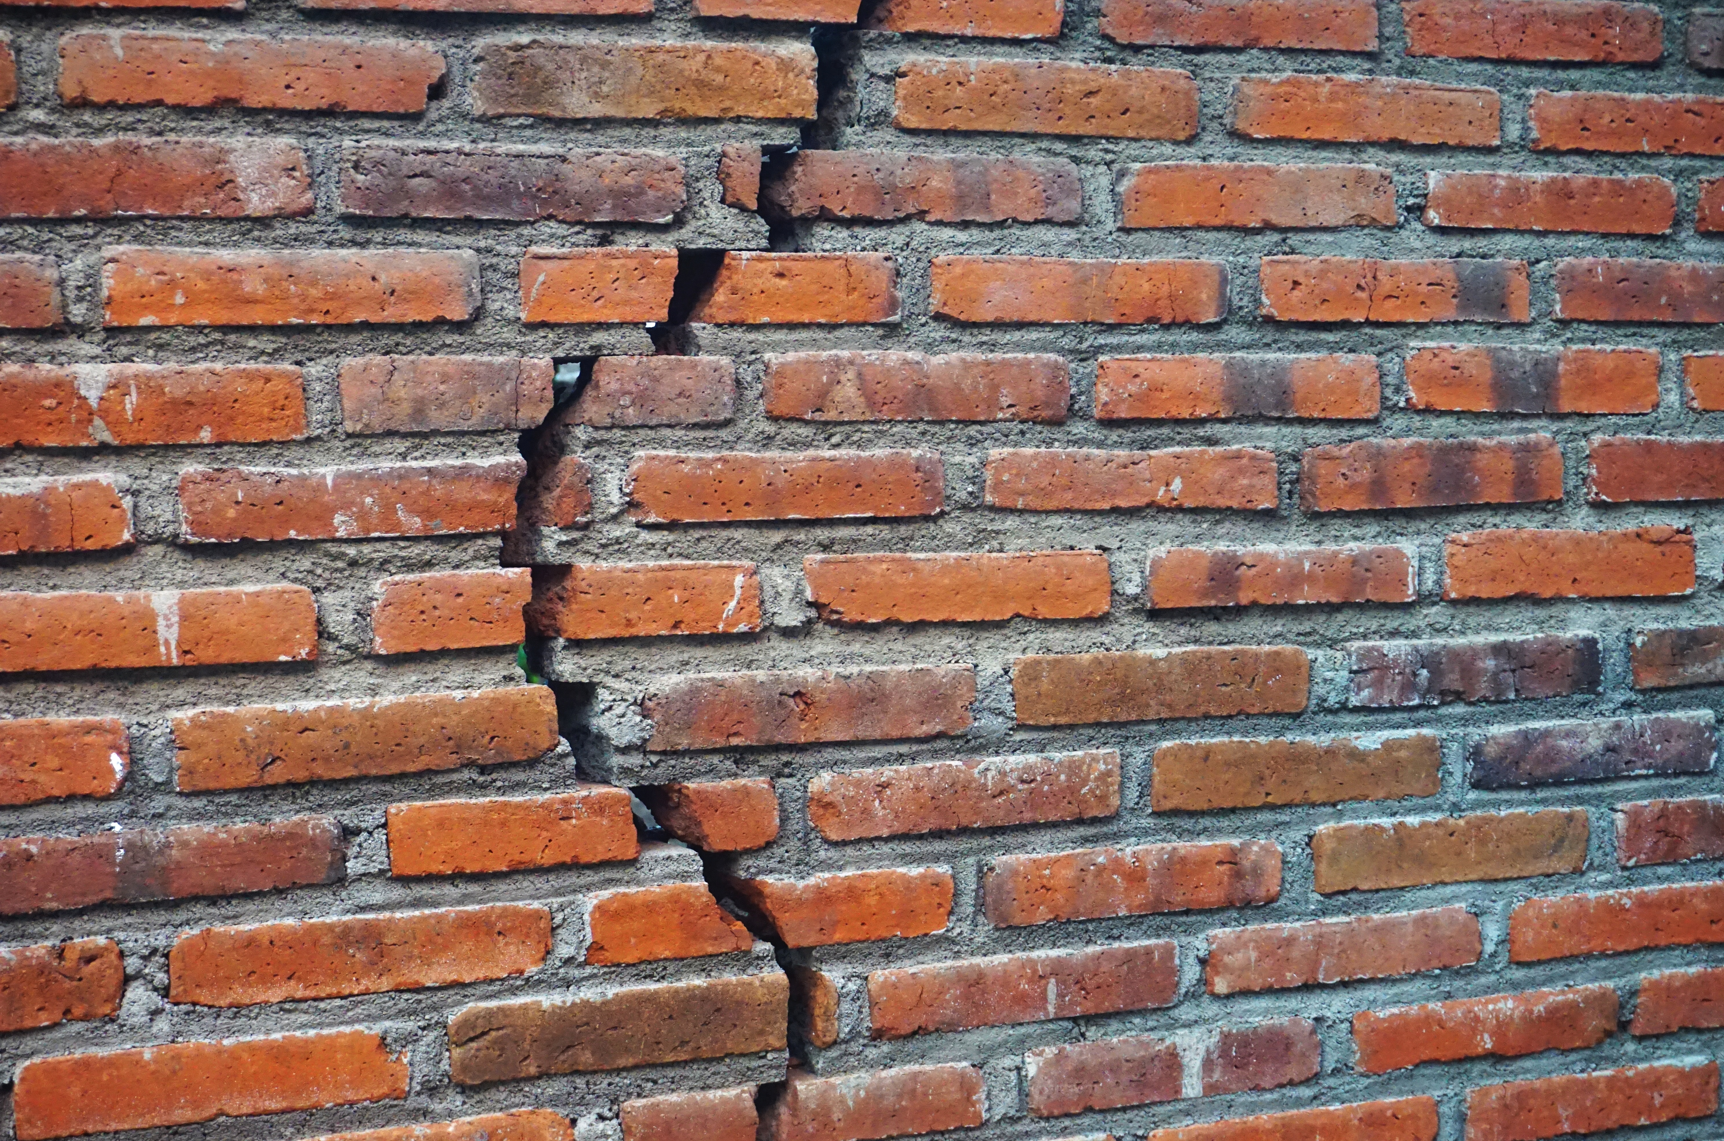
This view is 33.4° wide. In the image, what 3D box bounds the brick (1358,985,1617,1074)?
[{"bbox_3d":[0.418,0.322,2.058,0.221,0.043,0.105,-2,-1,-24],"label":"brick"}]

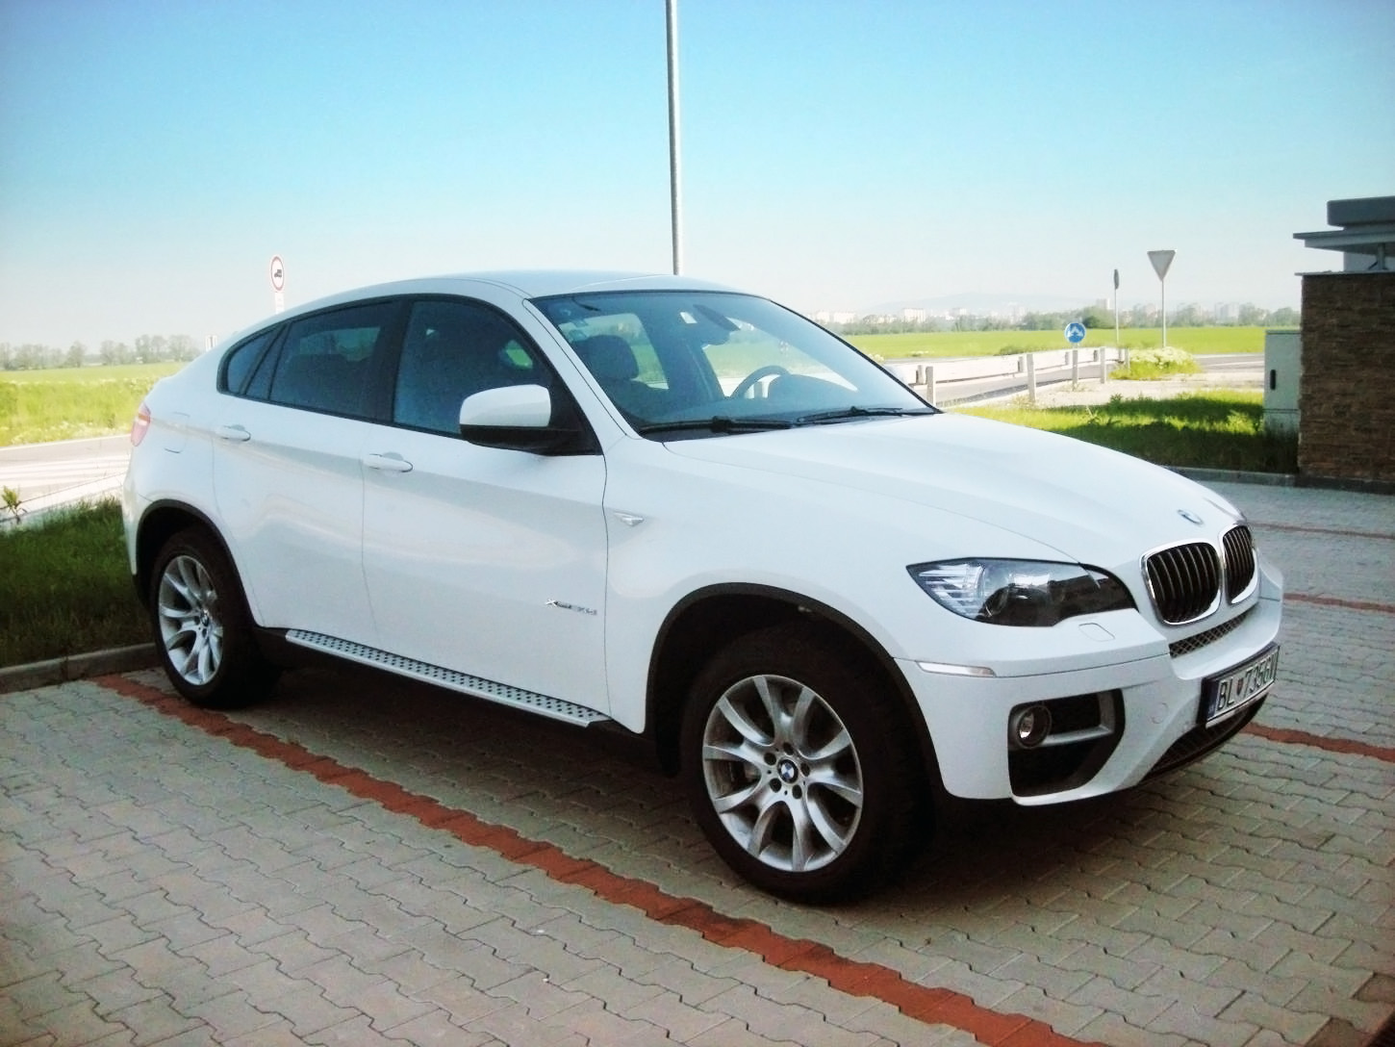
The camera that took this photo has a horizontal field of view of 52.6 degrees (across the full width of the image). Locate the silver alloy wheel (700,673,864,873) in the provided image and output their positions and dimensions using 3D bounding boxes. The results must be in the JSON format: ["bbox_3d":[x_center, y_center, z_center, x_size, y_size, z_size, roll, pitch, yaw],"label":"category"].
[{"bbox_3d":[0.285,0.639,3.768,0.510,0.510,0.220,6,10,39],"label":"silver alloy wheel"}]

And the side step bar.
[{"bbox_3d":[-0.875,0.515,4.684,1.690,0.055,0.130,7,10,42],"label":"side step bar"}]

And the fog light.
[{"bbox_3d":[0.804,0.491,3.427,0.080,0.100,0.100,7,10,41],"label":"fog light"}]

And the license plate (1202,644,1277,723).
[{"bbox_3d":[1.465,0.425,3.805,0.030,0.120,0.520,11,13,40],"label":"license plate"}]

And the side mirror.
[{"bbox_3d":[-0.508,-0.315,4.148,0.260,0.195,0.250,7,10,41],"label":"side mirror"}]

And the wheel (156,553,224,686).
[{"bbox_3d":[-1.935,0.373,5.669,0.510,0.510,0.220,7,10,41],"label":"wheel"}]

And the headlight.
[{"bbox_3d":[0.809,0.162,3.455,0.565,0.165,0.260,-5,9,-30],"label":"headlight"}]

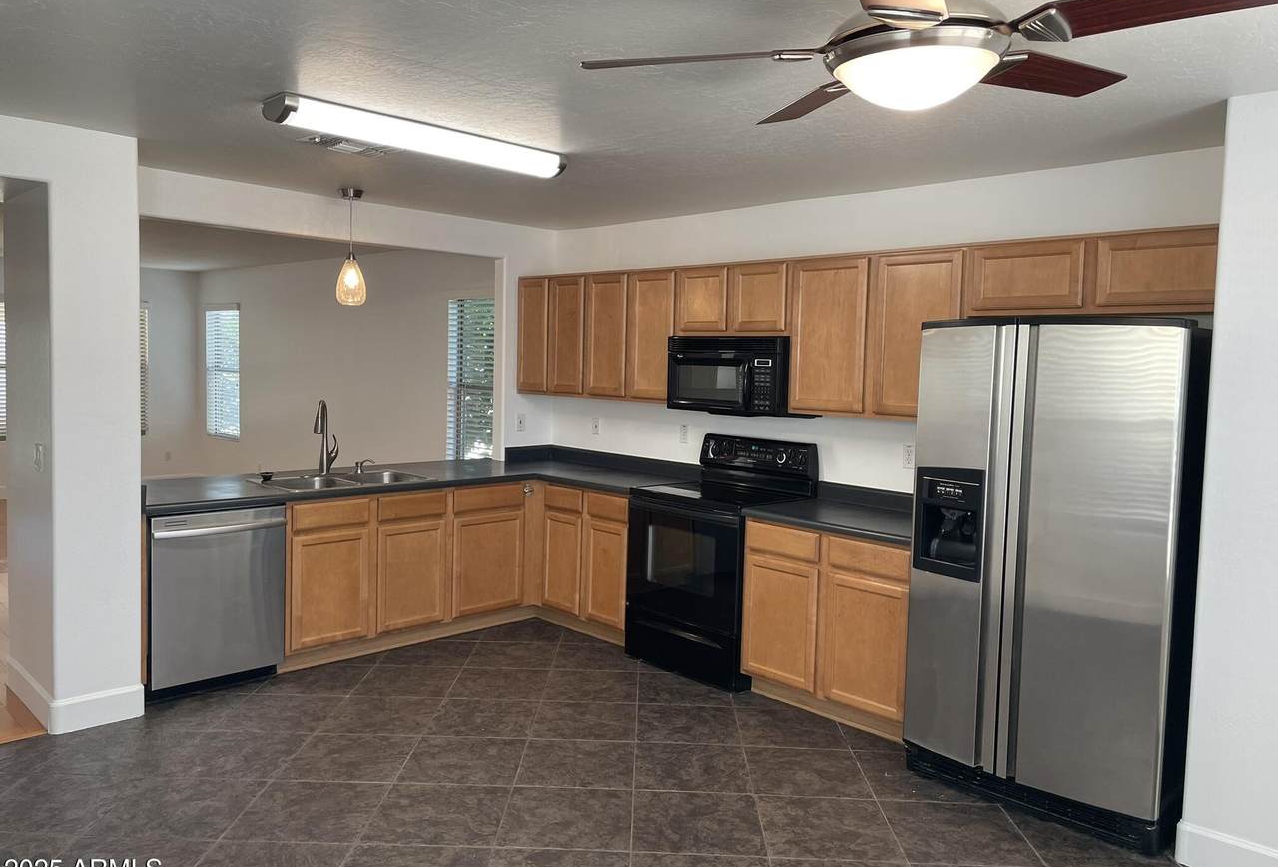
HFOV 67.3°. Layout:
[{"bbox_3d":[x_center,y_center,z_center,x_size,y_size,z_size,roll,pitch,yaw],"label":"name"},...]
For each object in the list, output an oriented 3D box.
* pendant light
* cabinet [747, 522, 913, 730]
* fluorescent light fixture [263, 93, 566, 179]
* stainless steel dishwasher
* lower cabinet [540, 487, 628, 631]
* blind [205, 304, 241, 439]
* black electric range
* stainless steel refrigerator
[{"bbox_3d":[-1.542,-0.999,5.149,0.160,0.606,0.160,-3,6,-44],"label":"pendant light"},{"bbox_3d":[1.024,0.808,4.503,0.610,0.780,0.910,-3,6,-44],"label":"cabinet"},{"bbox_3d":[-0.824,-1.137,3.743,1.235,0.083,0.217,-3,6,-44],"label":"fluorescent light fixture"},{"bbox_3d":[-2.119,0.742,4.635,0.605,0.820,0.620,-3,6,-44],"label":"stainless steel dishwasher"},{"bbox_3d":[-0.116,0.690,5.669,0.610,0.780,0.770,-3,6,-44],"label":"lower cabinet"},{"bbox_3d":[-4.648,-0.682,10.675,0.060,1.500,0.950,-3,6,-44],"label":"blind"},{"bbox_3d":[0.415,0.632,5.060,0.675,1.195,0.770,-3,6,-44],"label":"black electric range"},{"bbox_3d":[1.639,0.477,3.647,0.840,1.780,0.920,-3,6,-44],"label":"stainless steel refrigerator"}]

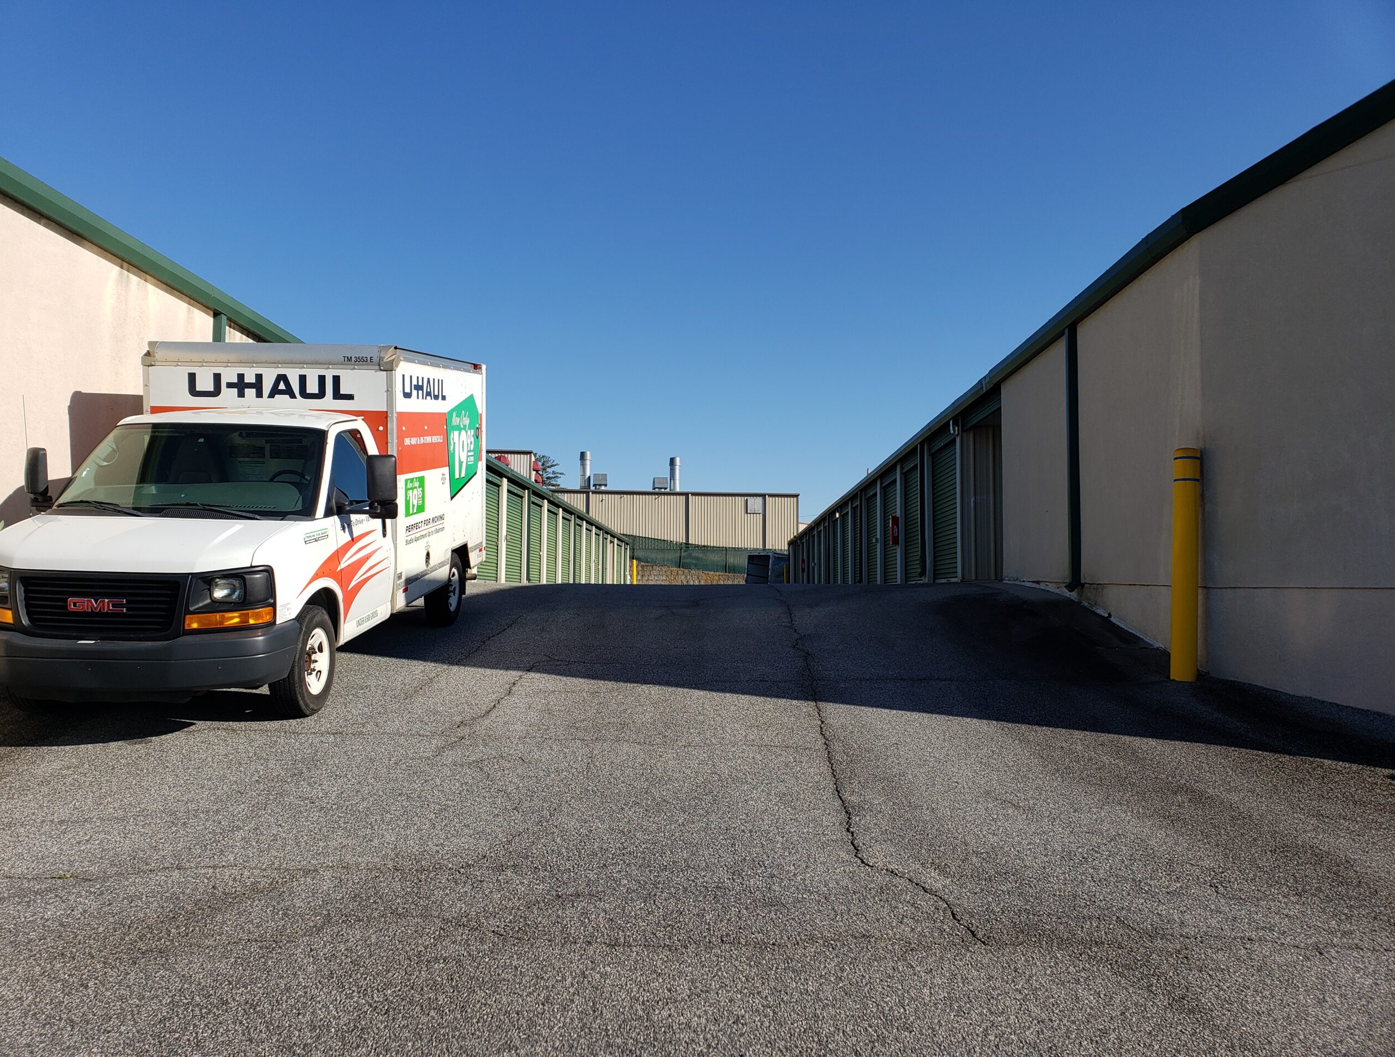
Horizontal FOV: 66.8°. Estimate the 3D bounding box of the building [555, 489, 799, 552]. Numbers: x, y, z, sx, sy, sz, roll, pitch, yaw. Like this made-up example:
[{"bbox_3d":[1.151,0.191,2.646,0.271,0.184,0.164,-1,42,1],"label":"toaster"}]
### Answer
[{"bbox_3d":[-3.490,0.438,110.445,26.000,7.200,15.000,1,-3,-6],"label":"building"}]

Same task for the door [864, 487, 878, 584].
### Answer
[{"bbox_3d":[4.610,0.290,28.250,0.100,2.450,2.650,0,-3,1],"label":"door"}]

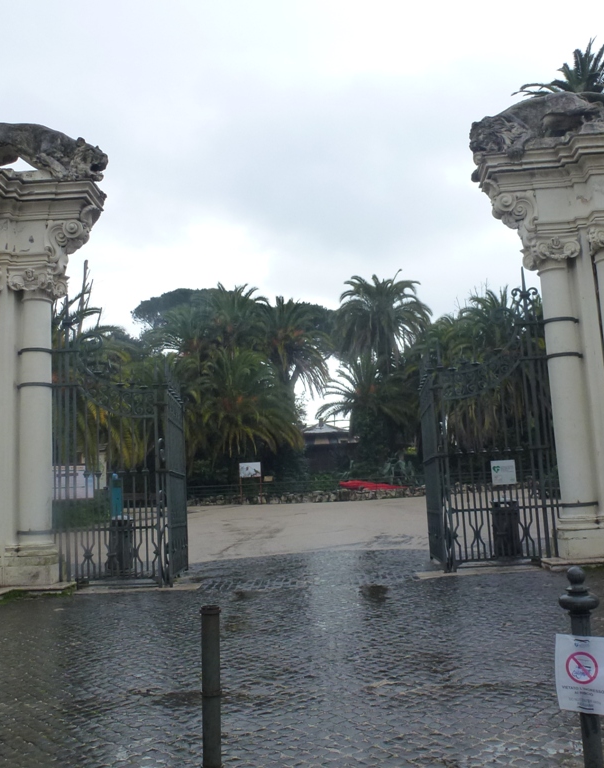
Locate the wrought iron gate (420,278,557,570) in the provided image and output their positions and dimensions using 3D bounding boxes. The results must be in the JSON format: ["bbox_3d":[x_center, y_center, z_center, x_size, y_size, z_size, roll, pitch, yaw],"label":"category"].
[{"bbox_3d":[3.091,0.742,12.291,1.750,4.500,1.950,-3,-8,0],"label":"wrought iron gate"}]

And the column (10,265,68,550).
[{"bbox_3d":[-4.706,0.409,12.590,0.840,5.100,0.800,-3,-8,0],"label":"column"}]

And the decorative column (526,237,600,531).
[{"bbox_3d":[4.402,-0.065,12.038,0.800,5.000,0.800,-3,-8,0],"label":"decorative column"}]

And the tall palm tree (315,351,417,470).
[{"bbox_3d":[4.838,2.738,50.055,7.800,9.800,7.800,-3,-8,0],"label":"tall palm tree"}]

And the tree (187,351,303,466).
[{"bbox_3d":[-3.902,3.072,50.066,7.800,10.400,7.800,-3,-8,0],"label":"tree"}]

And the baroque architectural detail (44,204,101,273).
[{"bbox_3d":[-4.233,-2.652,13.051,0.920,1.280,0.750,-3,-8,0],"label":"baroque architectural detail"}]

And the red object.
[{"bbox_3d":[4.430,6.536,45.506,4.200,0.650,1.200,-3,-8,0],"label":"red object"}]

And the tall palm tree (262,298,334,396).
[{"bbox_3d":[-0.335,1.318,56.334,6.500,15.200,6.500,-3,-8,0],"label":"tall palm tree"}]

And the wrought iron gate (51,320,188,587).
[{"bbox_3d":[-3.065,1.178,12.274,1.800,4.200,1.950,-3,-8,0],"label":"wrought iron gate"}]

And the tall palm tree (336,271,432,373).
[{"bbox_3d":[6.683,-0.513,56.538,7.600,17.000,7.600,-3,-8,0],"label":"tall palm tree"}]

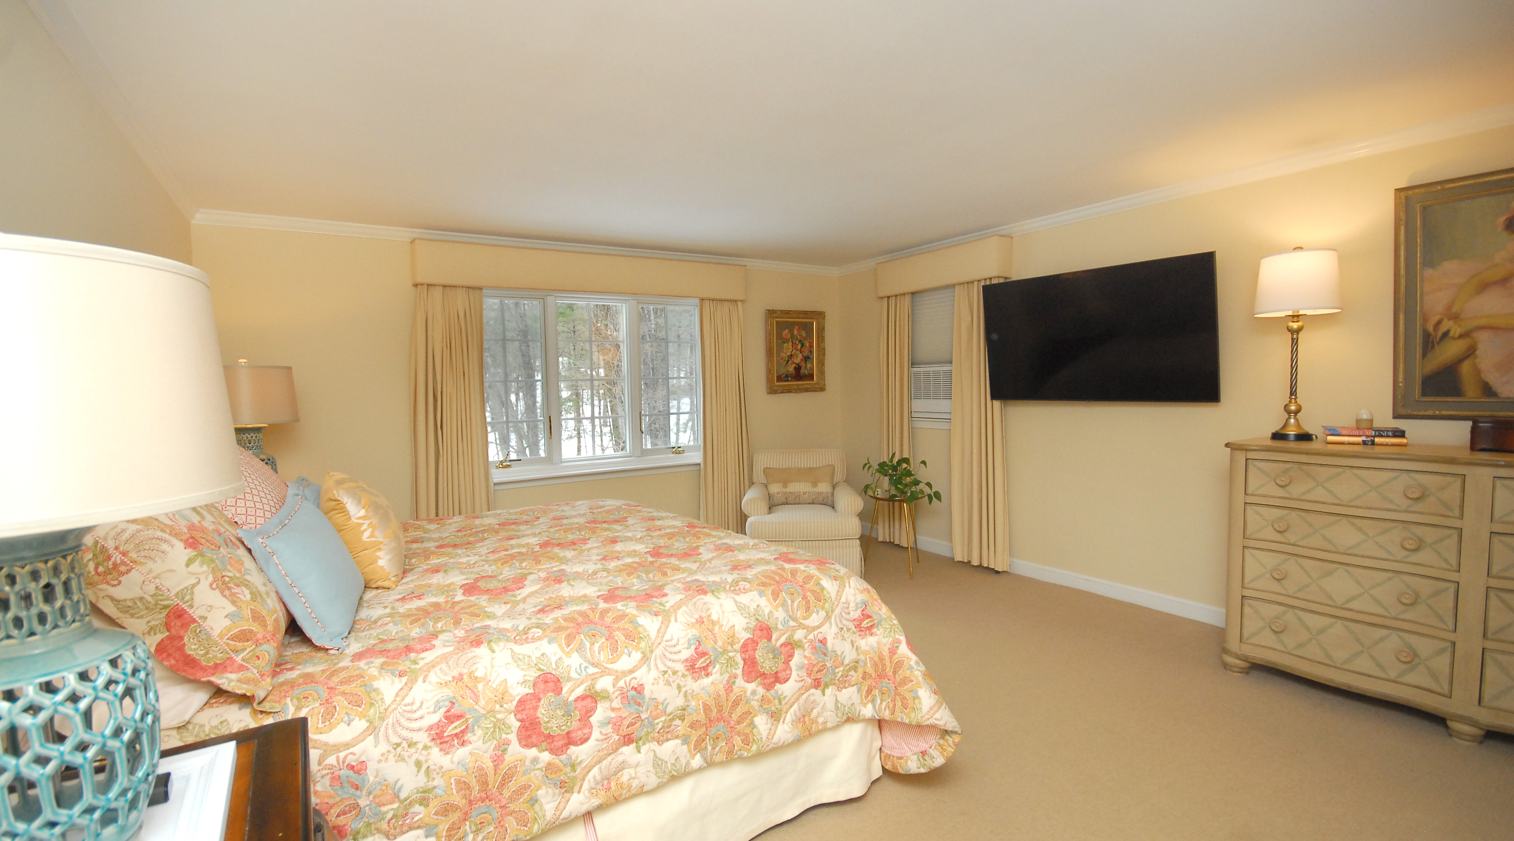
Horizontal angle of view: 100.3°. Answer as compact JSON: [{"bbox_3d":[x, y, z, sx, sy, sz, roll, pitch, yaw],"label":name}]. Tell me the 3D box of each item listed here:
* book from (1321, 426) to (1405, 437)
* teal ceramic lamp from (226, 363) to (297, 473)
[{"bbox_3d":[2.708,0.049,2.822,0.249,0.037,0.160,1,5,38],"label":"book"},{"bbox_3d":[-2.596,0.088,3.205,0.429,0.787,0.429,-3,4,-30],"label":"teal ceramic lamp"}]

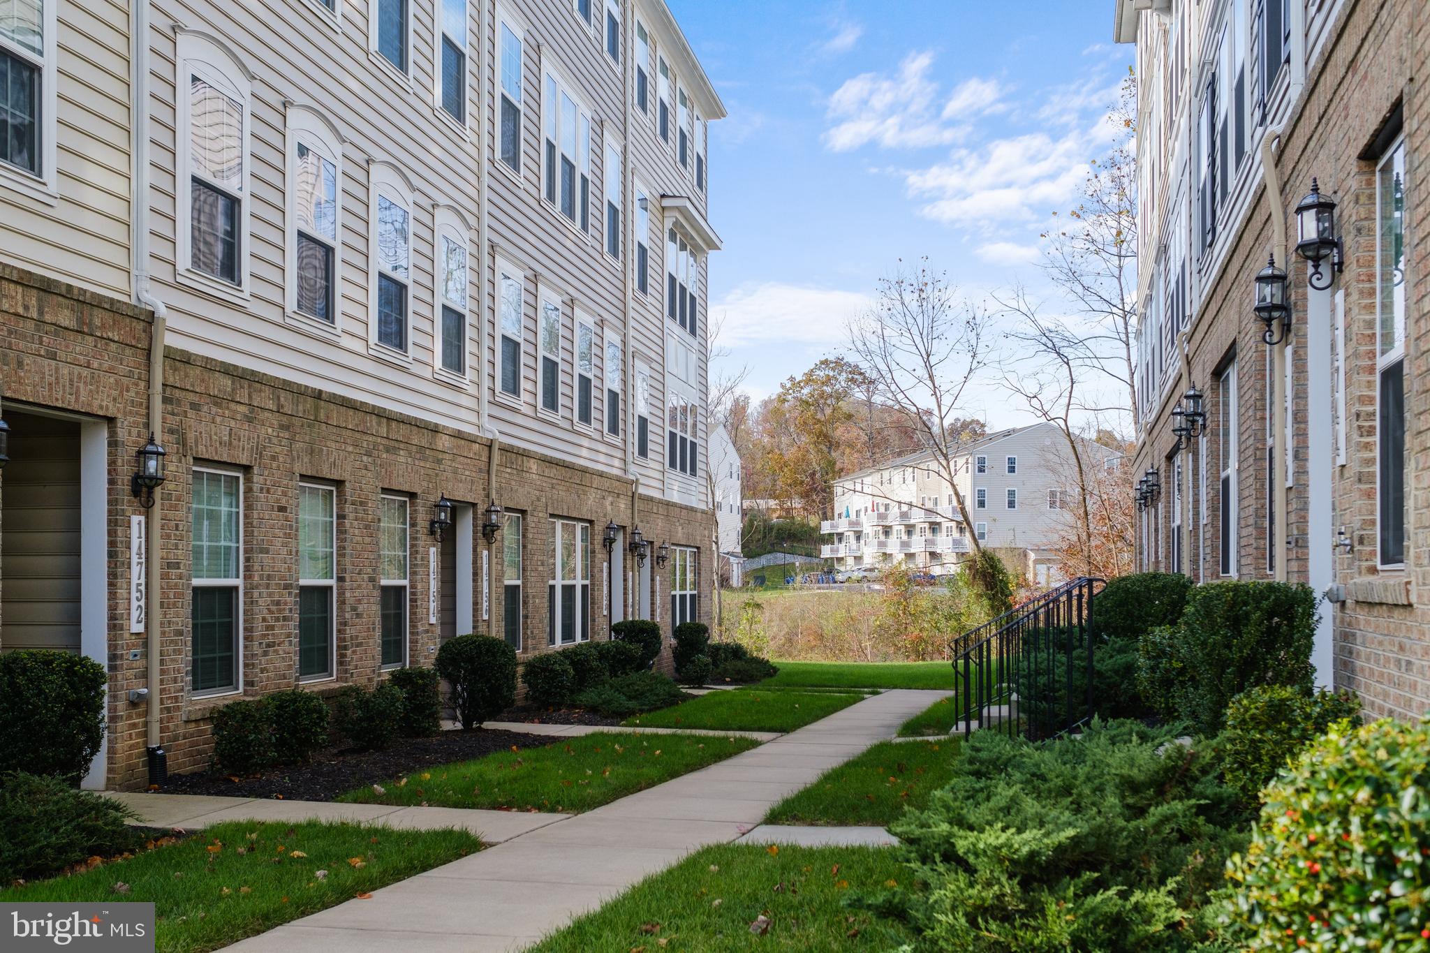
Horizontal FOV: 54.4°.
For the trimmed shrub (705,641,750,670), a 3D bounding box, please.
[{"bbox_3d":[0.249,3.459,26.900,0.800,0.550,0.900,0,-2,11],"label":"trimmed shrub"}]

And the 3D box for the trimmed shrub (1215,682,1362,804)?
[{"bbox_3d":[2.482,1.231,6.003,0.575,0.615,0.575,-1,-2,14],"label":"trimmed shrub"}]

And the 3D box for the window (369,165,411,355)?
[{"bbox_3d":[-3.190,-2.083,13.710,0.110,1.737,1.017,0,-2,11],"label":"window"}]

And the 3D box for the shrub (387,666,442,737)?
[{"bbox_3d":[-2.886,2.160,13.350,0.530,0.649,0.530,0,-3,11],"label":"shrub"}]

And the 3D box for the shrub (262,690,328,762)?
[{"bbox_3d":[-3.582,2.143,11.900,0.600,0.640,0.600,0,-2,11],"label":"shrub"}]

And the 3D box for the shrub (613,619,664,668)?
[{"bbox_3d":[-1.308,2.955,23.409,0.797,1.059,0.797,0,-2,11],"label":"shrub"}]

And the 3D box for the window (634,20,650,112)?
[{"bbox_3d":[-1.354,-7.603,25.881,0.100,1.680,1.020,0,-2,11],"label":"window"}]

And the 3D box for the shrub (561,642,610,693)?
[{"bbox_3d":[-1.667,2.459,17.800,0.580,0.660,0.640,0,-2,11],"label":"shrub"}]

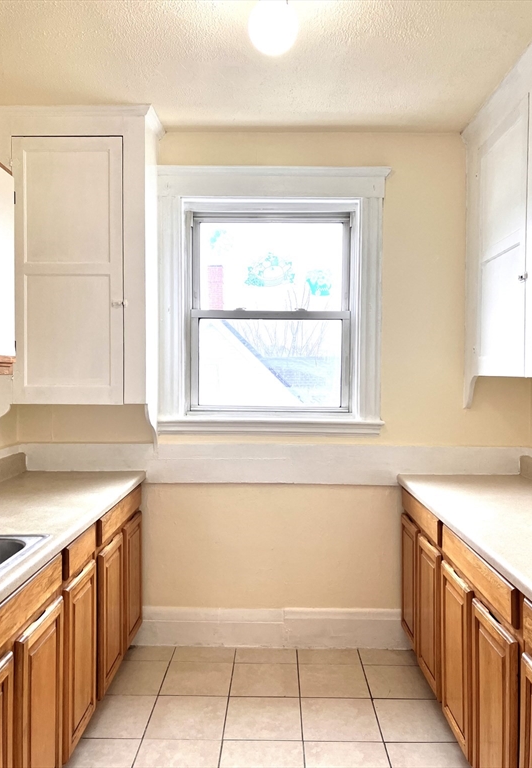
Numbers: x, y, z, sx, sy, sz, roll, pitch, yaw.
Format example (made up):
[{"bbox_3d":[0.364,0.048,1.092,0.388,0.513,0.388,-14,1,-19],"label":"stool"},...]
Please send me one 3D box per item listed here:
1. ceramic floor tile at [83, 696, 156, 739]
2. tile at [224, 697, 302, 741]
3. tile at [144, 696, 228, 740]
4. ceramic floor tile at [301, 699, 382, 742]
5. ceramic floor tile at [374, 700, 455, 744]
[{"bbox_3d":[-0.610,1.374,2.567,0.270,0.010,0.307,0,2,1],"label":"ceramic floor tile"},{"bbox_3d":[-0.009,1.377,2.556,0.307,0.010,0.307,0,2,1],"label":"tile"},{"bbox_3d":[-0.320,1.376,2.562,0.307,0.010,0.307,0,2,1],"label":"tile"},{"bbox_3d":[0.302,1.379,2.549,0.307,0.010,0.307,0,2,1],"label":"ceramic floor tile"},{"bbox_3d":[0.612,1.383,2.544,0.301,0.010,0.307,0,2,1],"label":"ceramic floor tile"}]

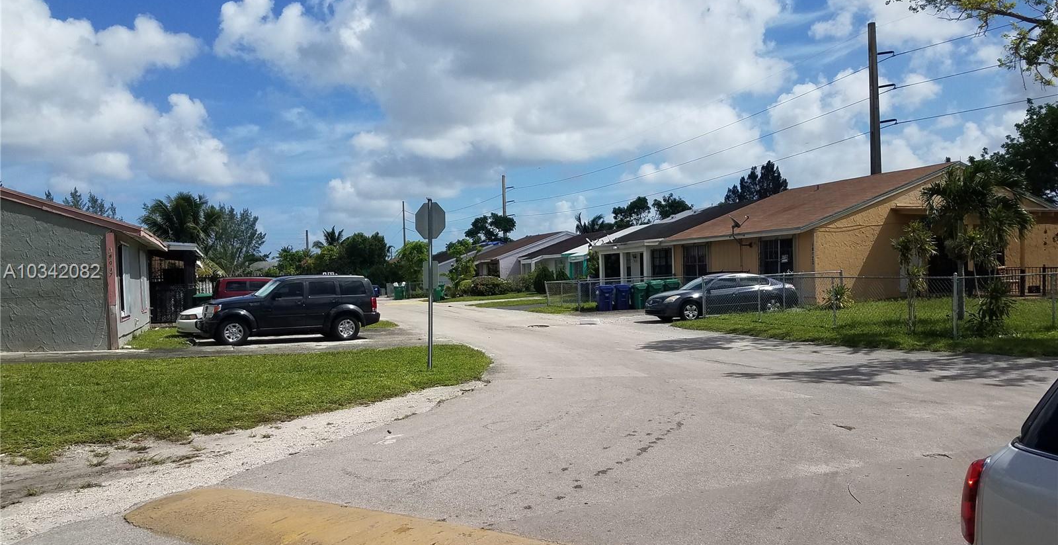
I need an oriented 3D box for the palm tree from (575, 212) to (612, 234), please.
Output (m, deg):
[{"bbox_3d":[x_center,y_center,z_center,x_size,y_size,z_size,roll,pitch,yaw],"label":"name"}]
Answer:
[{"bbox_3d":[5.888,-1.835,71.983,3.800,7.190,3.800,-1,0,0],"label":"palm tree"}]

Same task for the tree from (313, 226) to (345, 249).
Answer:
[{"bbox_3d":[-20.093,-1.192,79.984,3.800,6.850,3.800,-1,0,0],"label":"tree"}]

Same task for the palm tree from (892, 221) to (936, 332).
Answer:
[{"bbox_3d":[8.401,0.091,17.294,0.950,2.430,0.950,-1,0,0],"label":"palm tree"}]

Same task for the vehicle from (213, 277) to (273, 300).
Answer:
[{"bbox_3d":[-7.798,0.979,26.166,4.700,1.760,1.870,-1,0,-24],"label":"vehicle"}]

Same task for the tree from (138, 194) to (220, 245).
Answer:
[{"bbox_3d":[-19.710,-1.225,44.985,4.800,6.580,4.800,-1,0,0],"label":"tree"}]

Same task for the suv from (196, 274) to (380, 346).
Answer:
[{"bbox_3d":[-6.306,0.954,20.930,4.550,1.770,1.900,-1,0,-24],"label":"suv"}]

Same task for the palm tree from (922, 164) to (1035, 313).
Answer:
[{"bbox_3d":[11.332,-0.836,19.991,2.800,3.970,2.800,-1,0,0],"label":"palm tree"}]

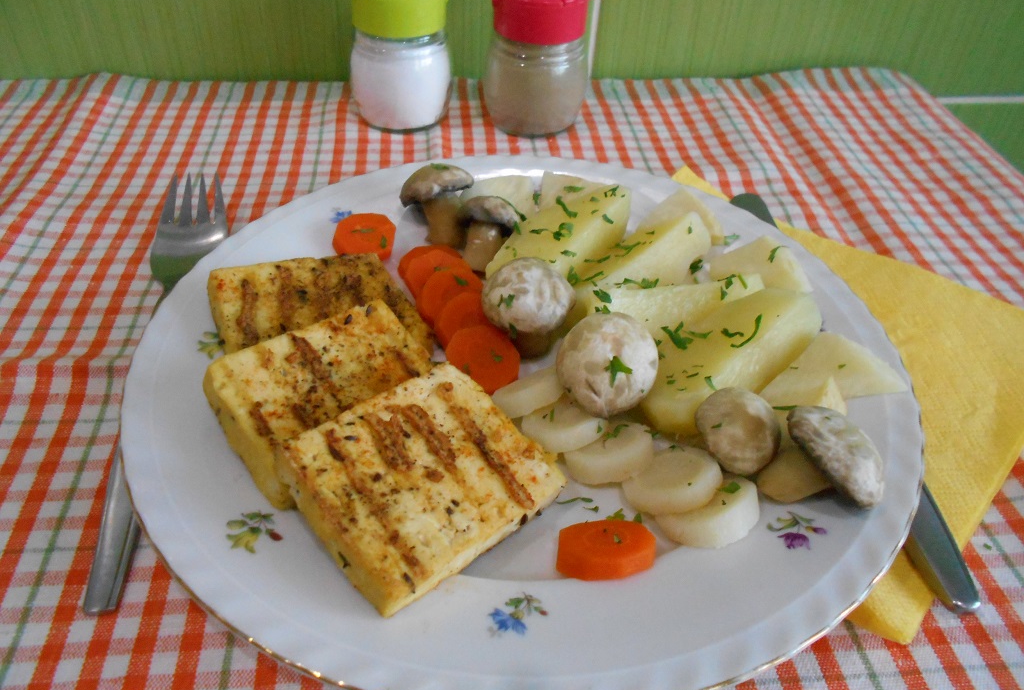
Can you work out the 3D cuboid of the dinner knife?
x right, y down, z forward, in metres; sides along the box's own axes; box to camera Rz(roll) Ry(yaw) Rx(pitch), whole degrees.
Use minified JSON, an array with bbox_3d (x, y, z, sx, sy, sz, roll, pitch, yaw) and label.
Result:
[{"bbox_3d":[0.111,-0.001,0.276,0.020,0.008,0.210,0,41,-2],"label":"dinner knife"}]

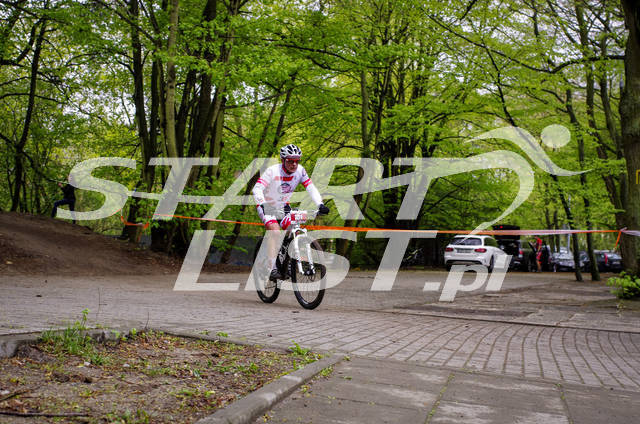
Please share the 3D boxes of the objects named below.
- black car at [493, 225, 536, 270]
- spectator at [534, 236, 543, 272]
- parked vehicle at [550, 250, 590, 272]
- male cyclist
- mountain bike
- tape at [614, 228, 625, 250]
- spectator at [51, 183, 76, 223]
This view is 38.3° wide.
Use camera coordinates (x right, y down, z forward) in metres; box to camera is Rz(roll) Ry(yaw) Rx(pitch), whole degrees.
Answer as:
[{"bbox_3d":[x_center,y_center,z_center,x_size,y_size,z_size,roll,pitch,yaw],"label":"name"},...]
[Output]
[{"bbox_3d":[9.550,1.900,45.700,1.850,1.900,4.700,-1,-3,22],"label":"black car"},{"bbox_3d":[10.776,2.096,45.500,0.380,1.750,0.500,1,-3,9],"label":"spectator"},{"bbox_3d":[15.235,2.974,56.000,1.800,1.470,4.350,0,-3,26],"label":"parked vehicle"},{"bbox_3d":[-0.330,0.005,9.660,0.720,1.440,0.800,1,-3,-25],"label":"male cyclist"},{"bbox_3d":[-0.322,0.475,9.620,0.690,1.030,1.800,1,-3,-26],"label":"mountain bike"},{"bbox_3d":[5.194,0.477,16.000,0.170,0.380,0.080,0,-3,18],"label":"tape"},{"bbox_3d":[-8.620,-0.370,31.000,0.800,1.650,0.550,0,-2,9],"label":"spectator"}]

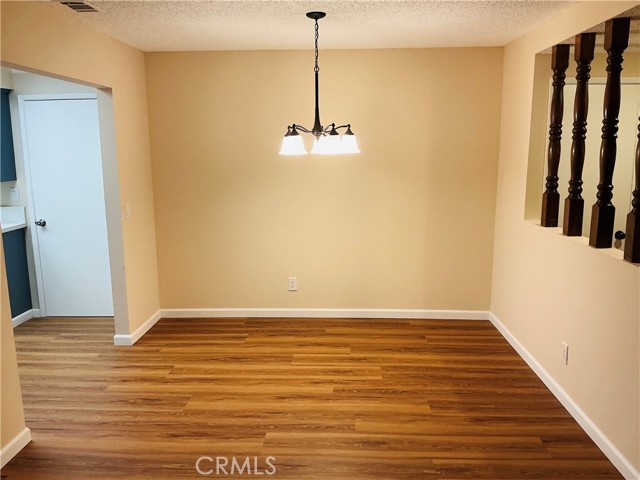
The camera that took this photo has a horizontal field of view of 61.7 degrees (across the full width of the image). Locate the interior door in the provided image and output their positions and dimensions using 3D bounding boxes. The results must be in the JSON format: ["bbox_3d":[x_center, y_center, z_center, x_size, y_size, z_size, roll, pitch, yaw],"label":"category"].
[{"bbox_3d":[-2.284,-0.269,5.014,0.770,2.040,0.050,0,10,2],"label":"interior door"}]

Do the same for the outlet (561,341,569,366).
[{"bbox_3d":[1.522,0.709,3.346,0.012,0.119,0.073,0,10,2],"label":"outlet"}]

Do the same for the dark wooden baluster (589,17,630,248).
[{"bbox_3d":[1.589,-0.565,2.949,0.081,1.220,0.081,0,10,2],"label":"dark wooden baluster"}]

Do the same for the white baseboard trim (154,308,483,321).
[{"bbox_3d":[0.035,0.705,5.056,3.118,0.087,0.015,0,10,2],"label":"white baseboard trim"}]

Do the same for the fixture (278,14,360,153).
[{"bbox_3d":[-0.006,-1.015,3.538,0.555,0.891,0.560,0,10,2],"label":"fixture"}]

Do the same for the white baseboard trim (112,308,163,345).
[{"bbox_3d":[-1.605,0.764,4.751,0.160,0.088,0.745,0,10,2],"label":"white baseboard trim"}]

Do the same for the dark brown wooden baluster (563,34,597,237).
[{"bbox_3d":[1.604,-0.630,3.331,0.081,1.220,0.081,0,10,2],"label":"dark brown wooden baluster"}]

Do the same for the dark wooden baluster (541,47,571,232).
[{"bbox_3d":[1.618,-0.691,3.691,0.081,1.220,0.081,0,10,2],"label":"dark wooden baluster"}]

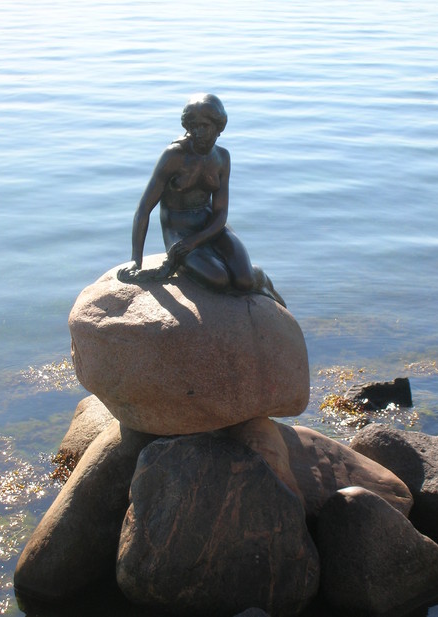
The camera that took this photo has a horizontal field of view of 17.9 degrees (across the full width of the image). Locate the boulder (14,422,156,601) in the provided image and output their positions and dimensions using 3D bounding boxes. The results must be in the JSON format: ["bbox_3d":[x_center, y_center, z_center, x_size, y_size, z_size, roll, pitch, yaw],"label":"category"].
[{"bbox_3d":[-0.700,1.066,7.496,0.820,0.900,0.820,0,18,0],"label":"boulder"}]

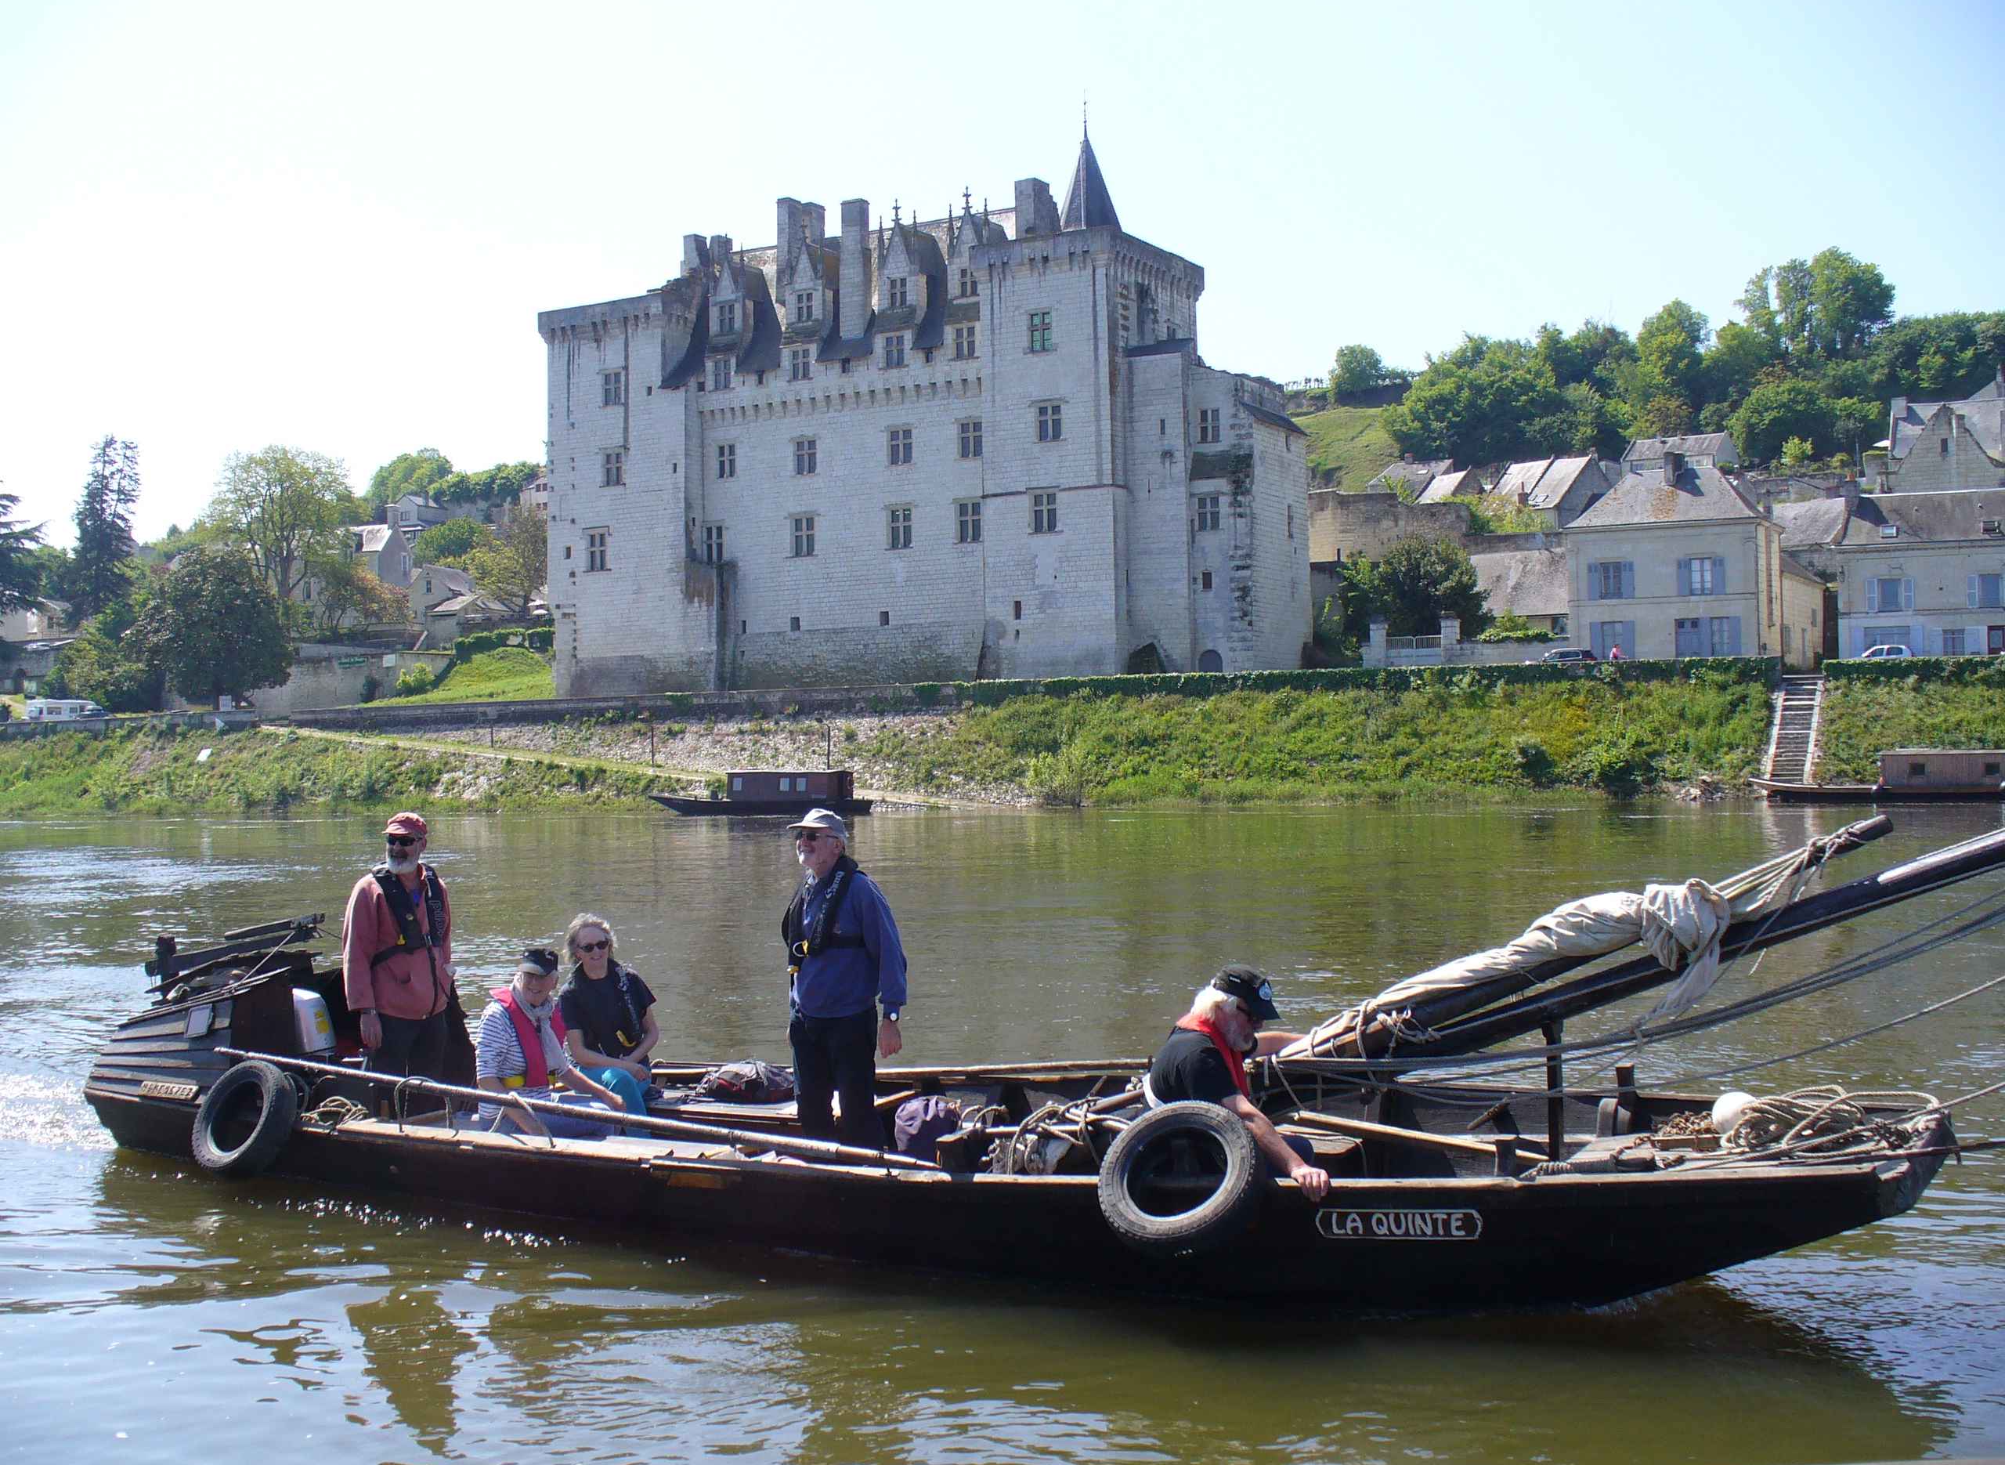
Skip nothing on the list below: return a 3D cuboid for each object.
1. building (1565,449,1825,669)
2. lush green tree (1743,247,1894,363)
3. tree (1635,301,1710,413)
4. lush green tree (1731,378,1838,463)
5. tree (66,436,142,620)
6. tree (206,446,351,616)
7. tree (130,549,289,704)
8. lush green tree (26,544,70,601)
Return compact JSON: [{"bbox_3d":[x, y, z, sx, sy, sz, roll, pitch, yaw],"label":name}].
[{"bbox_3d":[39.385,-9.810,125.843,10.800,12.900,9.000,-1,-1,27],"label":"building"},{"bbox_3d":[89.400,-46.289,235.000,15.410,13.740,13.100,-1,-1,21],"label":"lush green tree"},{"bbox_3d":[70.880,-39.000,226.590,7.530,13.210,7.150,-1,-1,18],"label":"tree"},{"bbox_3d":[74.560,-29.510,204.440,9.980,8.650,9.480,-1,-1,20],"label":"lush green tree"},{"bbox_3d":[-85.090,-18.472,203.000,6.570,19.290,6.240,-1,-1,-23],"label":"tree"},{"bbox_3d":[-65.703,-17.887,195.000,12.830,16.530,12.190,-1,-1,-19],"label":"tree"},{"bbox_3d":[-63.178,-8.124,171.000,12.190,13.120,11.580,-1,-1,-20],"label":"tree"},{"bbox_3d":[-99.030,-15.920,222.290,6.300,7.630,5.980,-1,-1,-24],"label":"lush green tree"}]

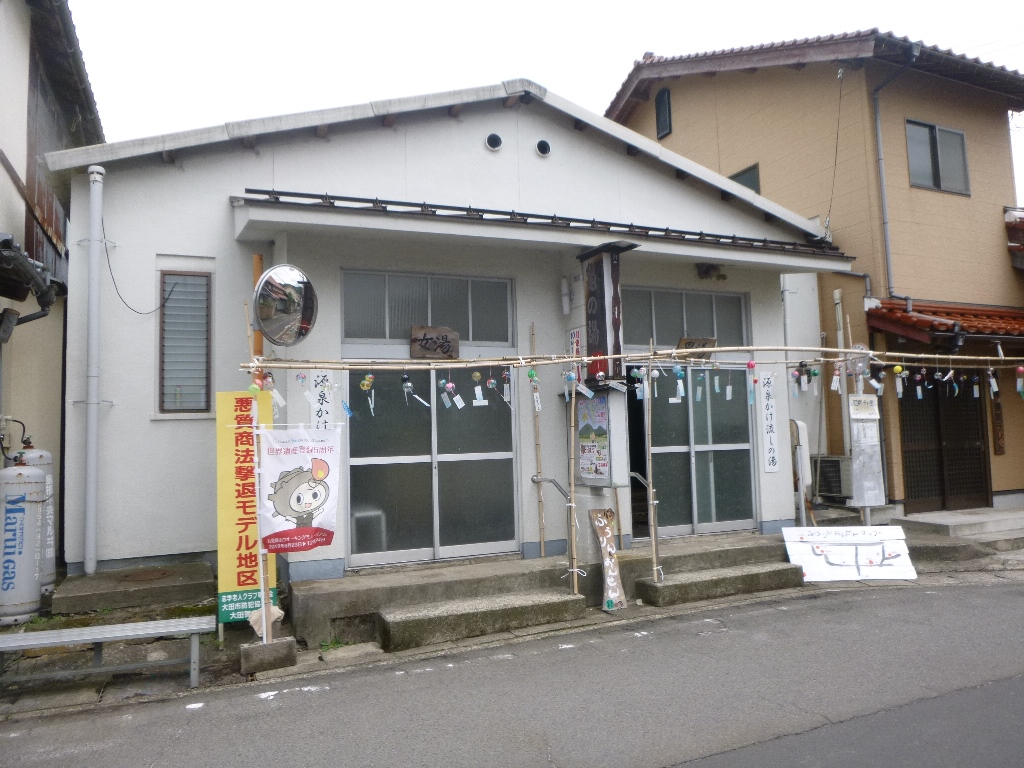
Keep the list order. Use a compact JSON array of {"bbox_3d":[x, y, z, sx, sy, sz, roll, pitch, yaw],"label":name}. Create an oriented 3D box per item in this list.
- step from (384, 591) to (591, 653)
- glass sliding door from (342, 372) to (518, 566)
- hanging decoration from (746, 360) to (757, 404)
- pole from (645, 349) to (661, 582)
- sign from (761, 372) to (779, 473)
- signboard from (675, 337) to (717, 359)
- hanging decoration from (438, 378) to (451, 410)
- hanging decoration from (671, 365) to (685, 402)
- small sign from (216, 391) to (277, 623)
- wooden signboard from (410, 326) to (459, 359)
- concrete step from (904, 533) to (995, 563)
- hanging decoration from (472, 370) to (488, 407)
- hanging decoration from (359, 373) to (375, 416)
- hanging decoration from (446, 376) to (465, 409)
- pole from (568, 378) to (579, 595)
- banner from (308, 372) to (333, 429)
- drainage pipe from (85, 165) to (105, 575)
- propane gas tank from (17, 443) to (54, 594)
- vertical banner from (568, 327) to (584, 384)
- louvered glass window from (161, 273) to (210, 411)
[{"bbox_3d":[-0.208,1.930,6.076,1.700,0.220,0.305,0,-4,-21],"label":"step"},{"bbox_3d":[-0.714,0.724,6.855,1.660,1.800,0.090,0,-4,-21],"label":"glass sliding door"},{"bbox_3d":[2.327,-0.015,7.184,0.095,0.429,0.080,0,-4,-21],"label":"hanging decoration"},{"bbox_3d":[1.282,0.684,6.734,0.050,2.210,0.045,1,-5,-21],"label":"pole"},{"bbox_3d":[2.876,0.427,8.238,0.180,1.110,0.020,0,-4,-21],"label":"sign"},{"bbox_3d":[1.978,-0.385,7.971,0.510,0.244,0.040,0,-4,-21],"label":"signboard"},{"bbox_3d":[-0.605,0.081,6.651,0.116,0.279,0.075,0,-4,-21],"label":"hanging decoration"},{"bbox_3d":[1.514,-0.002,6.782,0.130,0.350,0.090,0,-4,-21],"label":"hanging decoration"},{"bbox_3d":[-2.060,0.954,5.738,0.424,1.777,0.030,0,-4,-21],"label":"small sign"},{"bbox_3d":[-0.712,-0.383,6.847,0.460,0.290,0.030,0,-4,-21],"label":"wooden signboard"},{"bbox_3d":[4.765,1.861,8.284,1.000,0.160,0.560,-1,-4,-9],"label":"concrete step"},{"bbox_3d":[-0.289,0.043,6.775,0.135,0.326,0.080,0,-4,-21],"label":"hanging decoration"},{"bbox_3d":[-1.171,0.087,5.985,0.117,0.353,0.090,0,-4,-21],"label":"hanging decoration"},{"bbox_3d":[-0.463,0.067,6.004,0.150,0.270,0.090,0,-4,-21],"label":"hanging decoration"},{"bbox_3d":[0.553,0.833,6.463,0.040,1.980,0.040,1,-4,-21],"label":"pole"},{"bbox_3d":[-1.651,0.428,6.469,0.190,1.110,0.020,0,-4,-21],"label":"banner"},{"bbox_3d":[-3.869,-0.161,6.835,0.120,3.796,0.120,0,-4,-21],"label":"drainage pipe"},{"bbox_3d":[-3.942,1.082,6.058,0.350,1.250,0.350,0,-4,-21],"label":"propane gas tank"},{"bbox_3d":[0.606,-0.252,7.072,0.020,0.530,0.200,0,-4,-21],"label":"vertical banner"},{"bbox_3d":[-3.078,-0.397,6.978,0.440,1.320,0.080,0,-4,-21],"label":"louvered glass window"}]

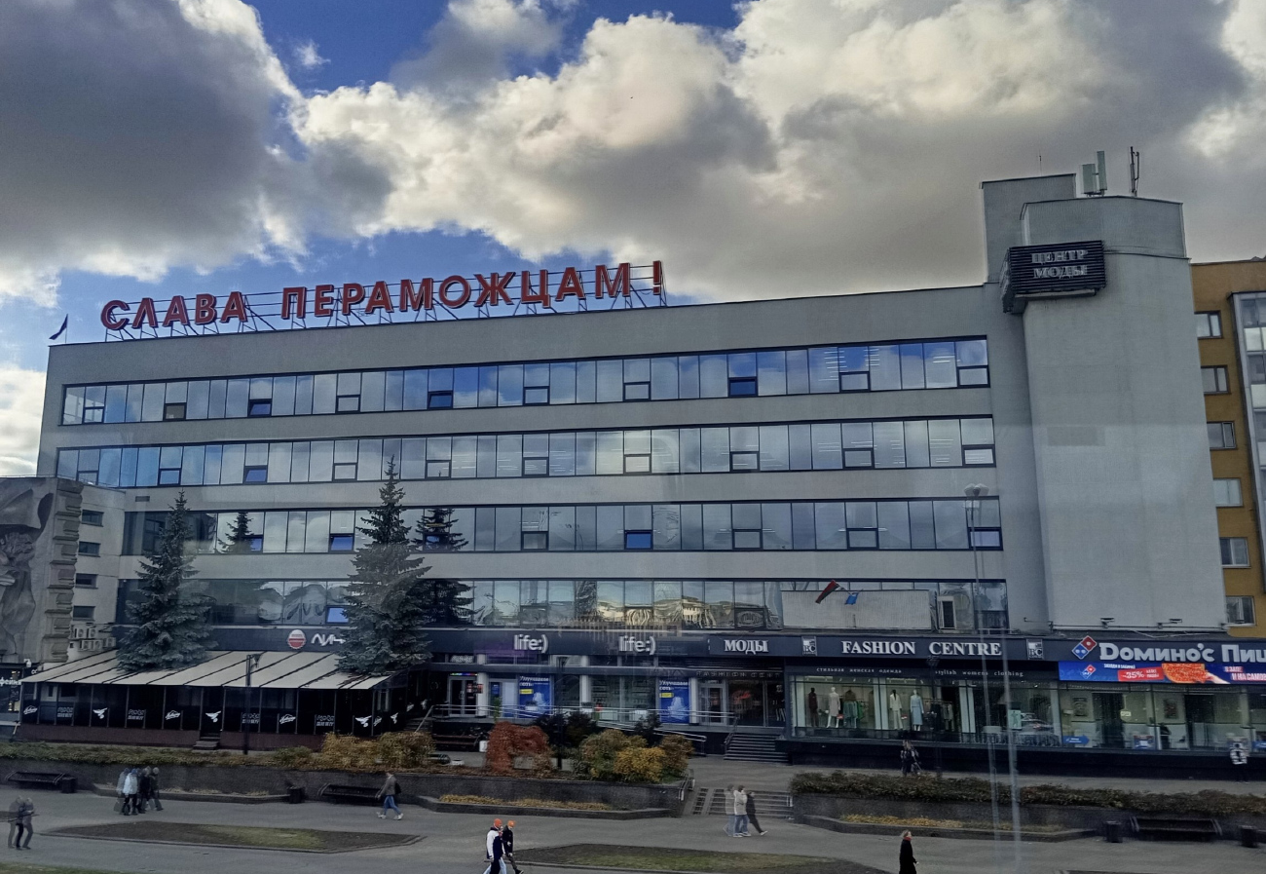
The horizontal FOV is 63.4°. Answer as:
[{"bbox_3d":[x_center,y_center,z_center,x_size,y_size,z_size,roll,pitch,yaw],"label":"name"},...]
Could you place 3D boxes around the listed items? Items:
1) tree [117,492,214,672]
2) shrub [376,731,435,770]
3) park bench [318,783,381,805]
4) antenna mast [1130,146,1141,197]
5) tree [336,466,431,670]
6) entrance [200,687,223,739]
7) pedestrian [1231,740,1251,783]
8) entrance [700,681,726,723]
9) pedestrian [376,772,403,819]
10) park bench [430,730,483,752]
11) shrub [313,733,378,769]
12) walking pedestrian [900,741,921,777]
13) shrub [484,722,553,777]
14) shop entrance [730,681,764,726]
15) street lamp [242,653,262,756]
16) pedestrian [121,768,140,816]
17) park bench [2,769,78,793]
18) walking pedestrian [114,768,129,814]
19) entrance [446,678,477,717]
[{"bbox_3d":[-23.023,8.964,51.270,4.600,12.400,4.600,-2,-10,13],"label":"tree"},{"bbox_3d":[-10.025,13.715,45.269,2.450,1.408,2.000,-2,-10,13],"label":"shrub"},{"bbox_3d":[-11.697,14.727,42.391,2.500,0.800,0.750,-2,-10,13],"label":"park bench"},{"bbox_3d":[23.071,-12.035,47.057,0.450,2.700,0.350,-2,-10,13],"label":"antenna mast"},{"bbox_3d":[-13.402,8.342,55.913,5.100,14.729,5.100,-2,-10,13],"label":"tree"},{"bbox_3d":[-20.295,13.232,49.362,1.250,2.370,0.200,-2,-10,13],"label":"entrance"},{"bbox_3d":[25.575,13.685,43.215,0.600,1.690,0.520,-2,-10,13],"label":"pedestrian"},{"bbox_3d":[3.843,12.852,49.333,1.380,2.100,0.200,-2,-10,13],"label":"entrance"},{"bbox_3d":[-9.413,13.845,39.754,0.880,1.710,0.520,-2,-10,13],"label":"pedestrian"},{"bbox_3d":[-8.316,14.468,48.761,2.500,0.950,0.700,-2,-10,13],"label":"park bench"},{"bbox_3d":[-11.955,13.064,42.684,2.400,1.450,1.600,-2,-10,13],"label":"shrub"},{"bbox_3d":[11.149,13.048,41.486,0.650,1.620,0.500,-2,-10,13],"label":"walking pedestrian"},{"bbox_3d":[-4.634,12.477,41.120,2.400,2.000,1.900,-2,-10,13],"label":"shrub"},{"bbox_3d":[5.997,13.982,53.866,1.770,2.298,0.300,-2,-10,13],"label":"shop entrance"},{"bbox_3d":[-17.623,12.342,47.305,0.700,4.540,0.350,-2,-10,13],"label":"street lamp"},{"bbox_3d":[-19.719,13.972,40.438,0.550,1.730,0.520,-2,-10,13],"label":"pedestrian"},{"bbox_3d":[-25.242,14.555,43.449,2.650,0.750,0.750,-2,-10,13],"label":"park bench"},{"bbox_3d":[-20.273,14.039,40.807,0.500,1.710,0.500,-2,-10,13],"label":"walking pedestrian"},{"bbox_3d":[-9.577,14.564,57.550,1.840,2.158,0.300,-2,-10,13],"label":"entrance"}]

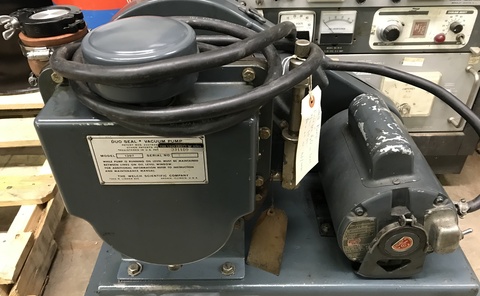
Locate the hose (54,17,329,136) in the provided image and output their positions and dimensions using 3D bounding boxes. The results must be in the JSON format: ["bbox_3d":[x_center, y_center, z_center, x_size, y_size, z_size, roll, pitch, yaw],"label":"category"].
[{"bbox_3d":[-0.046,-0.091,0.453,0.321,0.081,0.178,0,37,0],"label":"hose"}]

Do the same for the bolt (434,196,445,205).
[{"bbox_3d":[0.290,0.076,0.565,0.014,0.013,0.012,0,37,0],"label":"bolt"}]

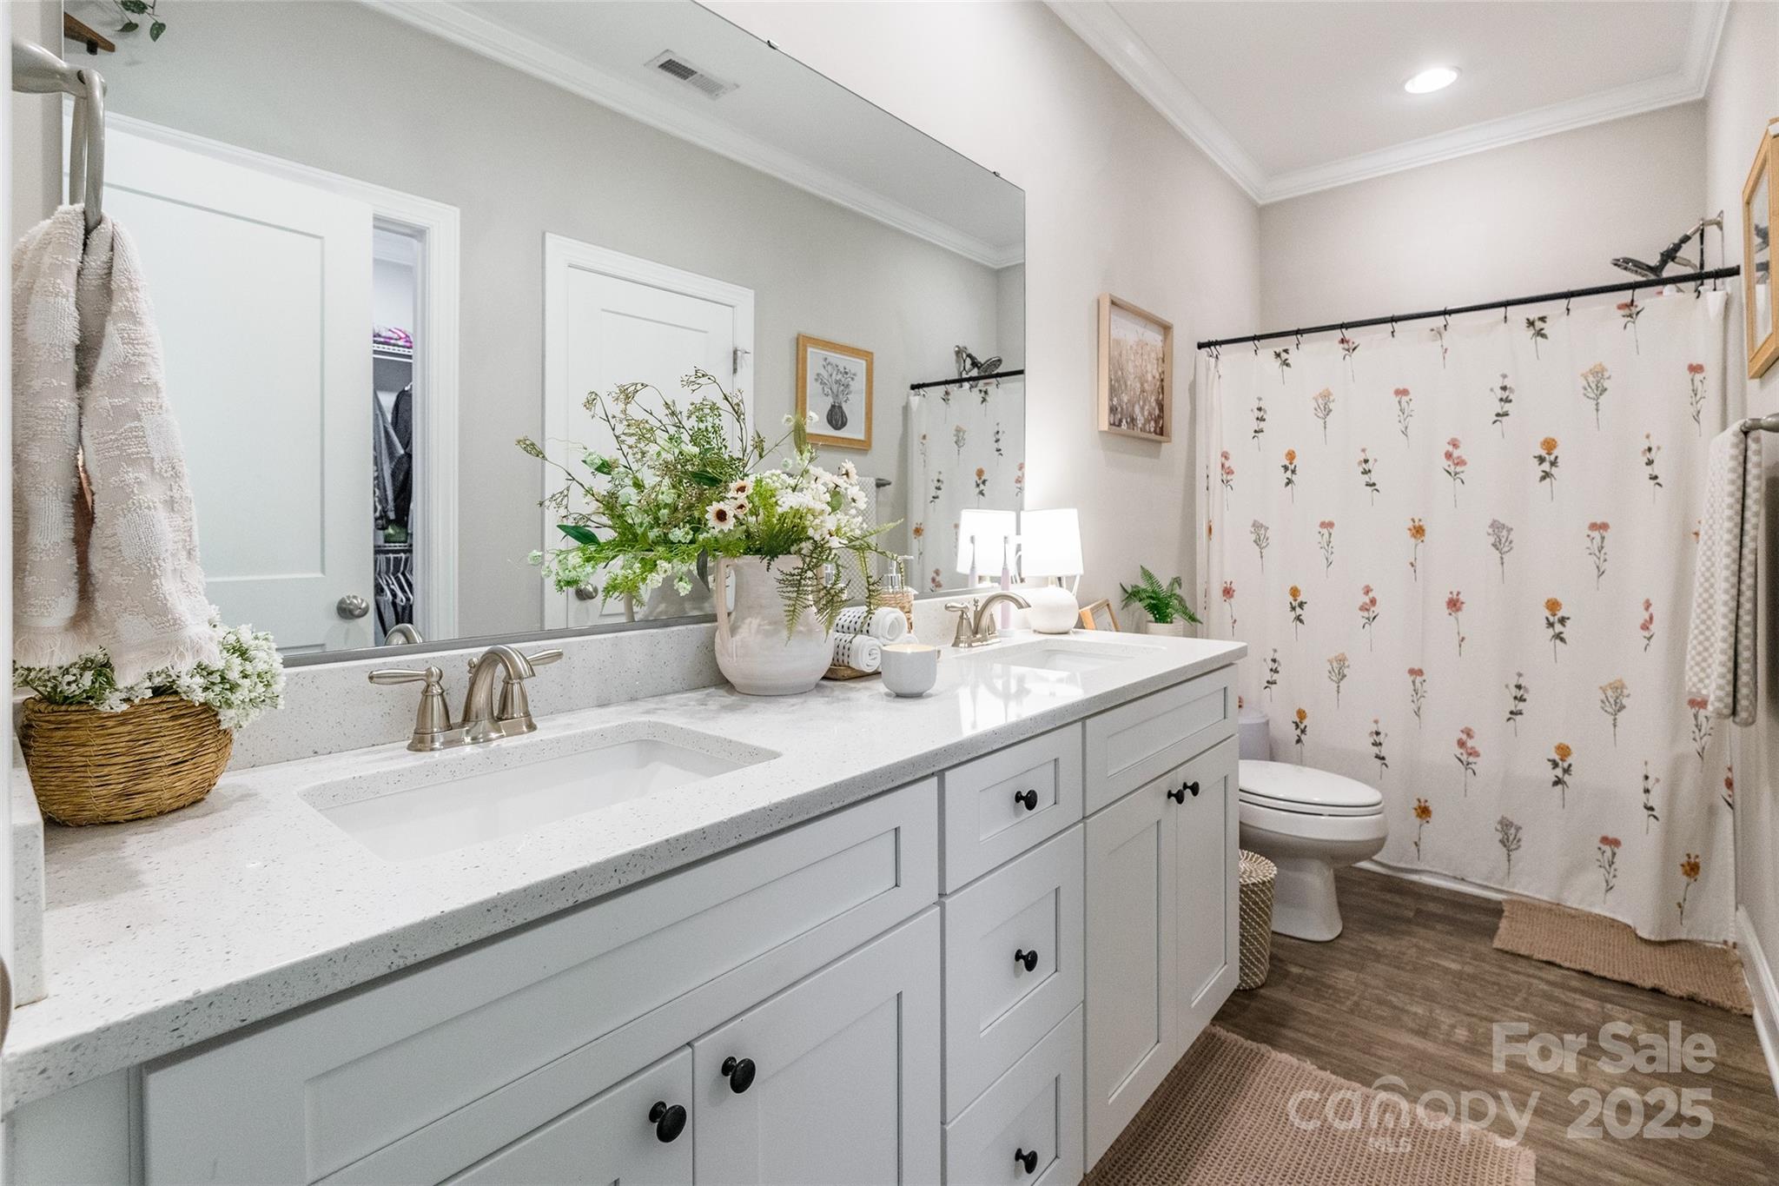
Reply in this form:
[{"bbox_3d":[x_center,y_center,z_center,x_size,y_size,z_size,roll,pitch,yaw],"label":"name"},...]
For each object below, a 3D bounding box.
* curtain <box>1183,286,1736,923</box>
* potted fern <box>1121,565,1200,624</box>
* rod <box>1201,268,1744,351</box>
[{"bbox_3d":[1.792,0.006,2.693,1.490,1.820,0.130,4,6,42],"label":"curtain"},{"bbox_3d":[0.928,0.052,2.691,0.235,0.290,0.240,4,6,42],"label":"potted fern"},{"bbox_3d":[1.834,-0.958,2.733,1.510,0.030,0.030,4,6,42],"label":"rod"}]

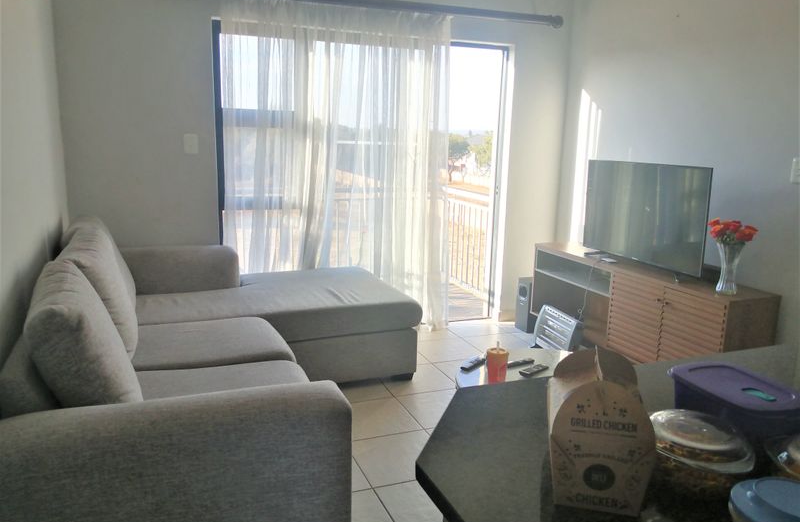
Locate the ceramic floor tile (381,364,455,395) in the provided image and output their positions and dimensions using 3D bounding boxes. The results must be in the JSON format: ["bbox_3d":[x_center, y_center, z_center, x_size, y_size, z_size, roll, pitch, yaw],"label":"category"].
[{"bbox_3d":[0.097,0.711,3.591,0.400,0.010,0.400,-3,12,-21],"label":"ceramic floor tile"}]

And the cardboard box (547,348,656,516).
[{"bbox_3d":[0.289,0.232,0.870,0.134,0.217,0.122,4,12,12],"label":"cardboard box"}]

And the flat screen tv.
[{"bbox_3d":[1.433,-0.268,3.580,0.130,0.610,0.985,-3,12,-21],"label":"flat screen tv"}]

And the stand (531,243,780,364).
[{"bbox_3d":[1.447,0.362,3.746,0.360,0.674,1.620,-3,12,-21],"label":"stand"}]

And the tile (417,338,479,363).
[{"bbox_3d":[0.329,0.614,4.101,0.400,0.010,0.400,-3,12,-21],"label":"tile"}]

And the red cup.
[{"bbox_3d":[0.406,0.447,2.477,0.090,0.160,0.090,1,11,0],"label":"red cup"}]

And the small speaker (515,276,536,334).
[{"bbox_3d":[1.044,0.332,4.590,0.240,0.385,0.150,-3,12,-21],"label":"small speaker"}]

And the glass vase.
[{"bbox_3d":[1.680,0.037,3.027,0.135,0.258,0.135,-3,12,-21],"label":"glass vase"}]

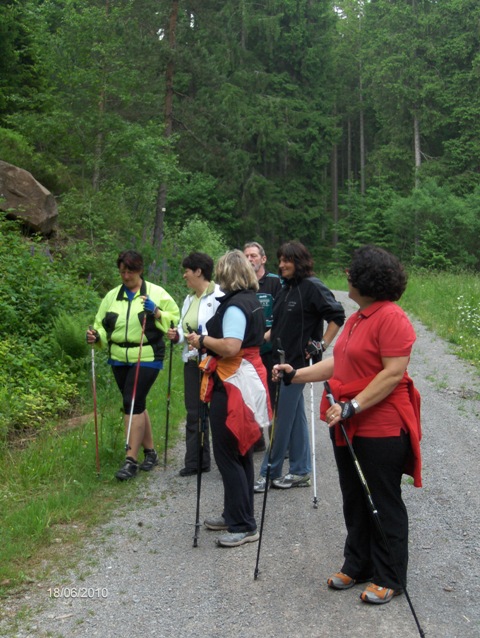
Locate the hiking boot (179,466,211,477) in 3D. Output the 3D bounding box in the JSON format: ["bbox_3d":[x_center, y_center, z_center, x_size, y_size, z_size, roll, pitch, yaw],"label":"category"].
[{"bbox_3d":[-0.313,1.043,5.772,0.260,0.110,0.100,-4,6,-36],"label":"hiking boot"}]

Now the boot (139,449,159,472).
[{"bbox_3d":[-0.690,1.080,6.230,0.100,0.120,0.265,2,5,21],"label":"boot"}]

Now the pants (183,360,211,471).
[{"bbox_3d":[-0.300,0.636,6.140,0.270,0.920,0.330,-3,6,-31],"label":"pants"}]

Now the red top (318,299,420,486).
[{"bbox_3d":[0.650,0.367,4.000,0.400,0.870,0.450,-4,6,-37],"label":"red top"}]

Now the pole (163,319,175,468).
[{"bbox_3d":[-0.512,0.552,5.827,0.045,1.091,0.045,2,5,-10],"label":"pole"}]

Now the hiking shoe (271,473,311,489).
[{"bbox_3d":[0.344,1.069,5.467,0.270,0.110,0.100,-1,5,-13],"label":"hiking shoe"}]

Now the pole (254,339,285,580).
[{"bbox_3d":[0.131,0.679,3.892,0.050,1.181,0.050,5,4,-10],"label":"pole"}]

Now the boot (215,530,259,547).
[{"bbox_3d":[-0.008,1.219,4.640,0.265,0.110,0.100,-2,5,-25],"label":"boot"}]

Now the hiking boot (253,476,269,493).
[{"bbox_3d":[0.178,1.068,5.429,0.100,0.120,0.270,4,6,38],"label":"hiking boot"}]

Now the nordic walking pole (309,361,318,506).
[{"bbox_3d":[0.480,0.697,5.310,0.050,1.062,0.060,-4,-8,24],"label":"nordic walking pole"}]

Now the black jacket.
[{"bbox_3d":[0.434,0.020,5.386,0.520,0.620,0.360,5,7,45],"label":"black jacket"}]

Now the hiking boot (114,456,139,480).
[{"bbox_3d":[-0.830,1.101,6.020,0.100,0.120,0.265,2,5,20],"label":"hiking boot"}]

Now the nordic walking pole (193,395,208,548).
[{"bbox_3d":[-0.203,0.658,4.312,0.050,1.145,0.050,3,4,-10],"label":"nordic walking pole"}]

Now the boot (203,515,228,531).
[{"bbox_3d":[-0.090,1.198,4.890,0.265,0.110,0.100,-1,5,-16],"label":"boot"}]

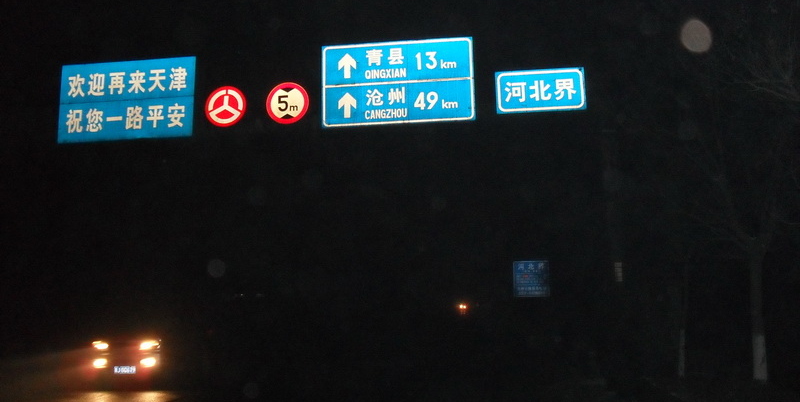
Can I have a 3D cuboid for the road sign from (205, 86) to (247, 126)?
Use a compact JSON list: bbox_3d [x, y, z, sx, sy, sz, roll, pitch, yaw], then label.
[{"bbox_3d":[-4.086,-2.217,18.958,1.000,1.000,0.050,-2,-8,7],"label":"road sign"}]

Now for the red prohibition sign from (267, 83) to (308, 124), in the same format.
[{"bbox_3d":[-2.613,-2.276,18.783,1.000,1.000,0.050,-2,-8,7],"label":"red prohibition sign"}]

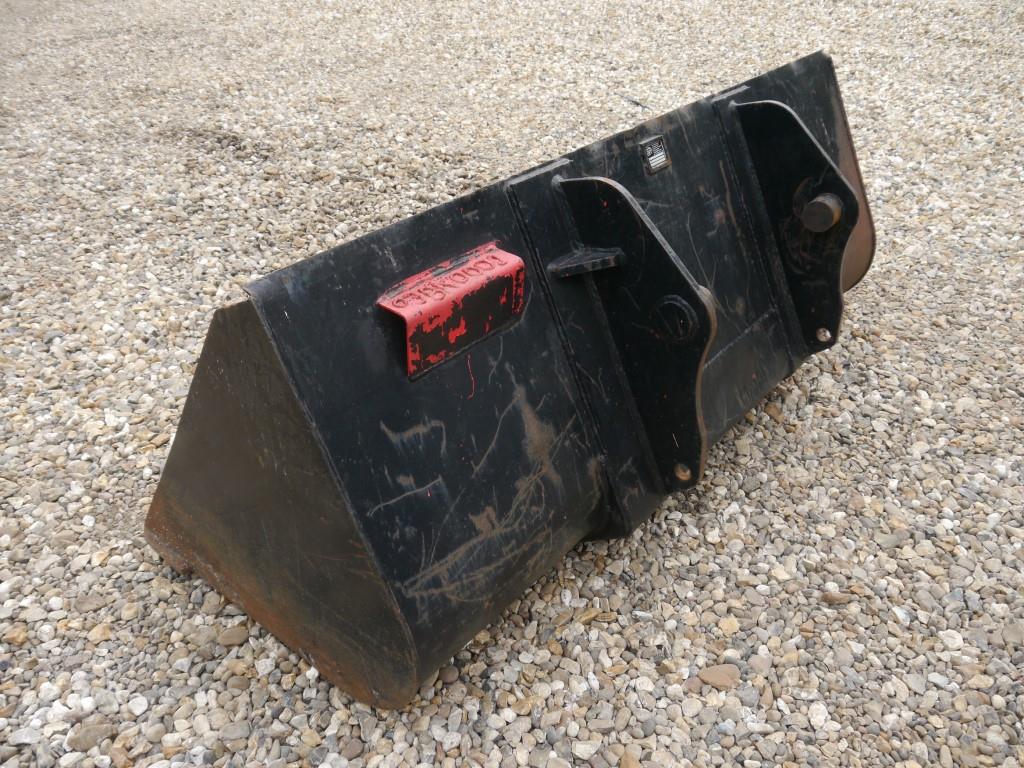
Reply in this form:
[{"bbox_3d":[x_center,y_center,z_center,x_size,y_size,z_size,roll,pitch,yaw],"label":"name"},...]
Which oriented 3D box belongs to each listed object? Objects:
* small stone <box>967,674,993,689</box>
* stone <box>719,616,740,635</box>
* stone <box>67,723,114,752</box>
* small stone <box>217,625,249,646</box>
[{"bbox_3d":[0.820,0.520,1.449,0.045,0.016,0.025,0,31,4],"label":"small stone"},{"bbox_3d":[0.413,0.459,1.574,0.039,0.023,0.036,1,31,4],"label":"stone"},{"bbox_3d":[-0.797,0.672,1.570,0.081,0.034,0.044,-15,32,-18],"label":"stone"},{"bbox_3d":[-0.536,0.483,1.590,0.054,0.027,0.043,-21,36,-28],"label":"small stone"}]

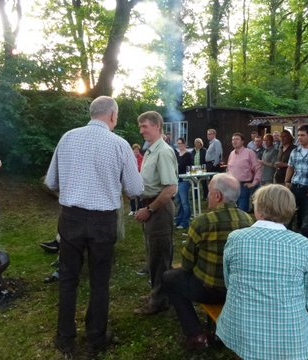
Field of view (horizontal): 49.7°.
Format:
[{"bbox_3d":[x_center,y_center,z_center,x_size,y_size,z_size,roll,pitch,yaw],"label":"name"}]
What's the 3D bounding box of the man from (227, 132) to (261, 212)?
[{"bbox_3d":[1.400,0.139,5.220,0.350,1.750,0.540,-3,5,-42],"label":"man"}]

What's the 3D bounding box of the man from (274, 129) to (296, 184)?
[{"bbox_3d":[2.287,0.049,5.767,0.420,1.800,0.520,-3,5,-38],"label":"man"}]

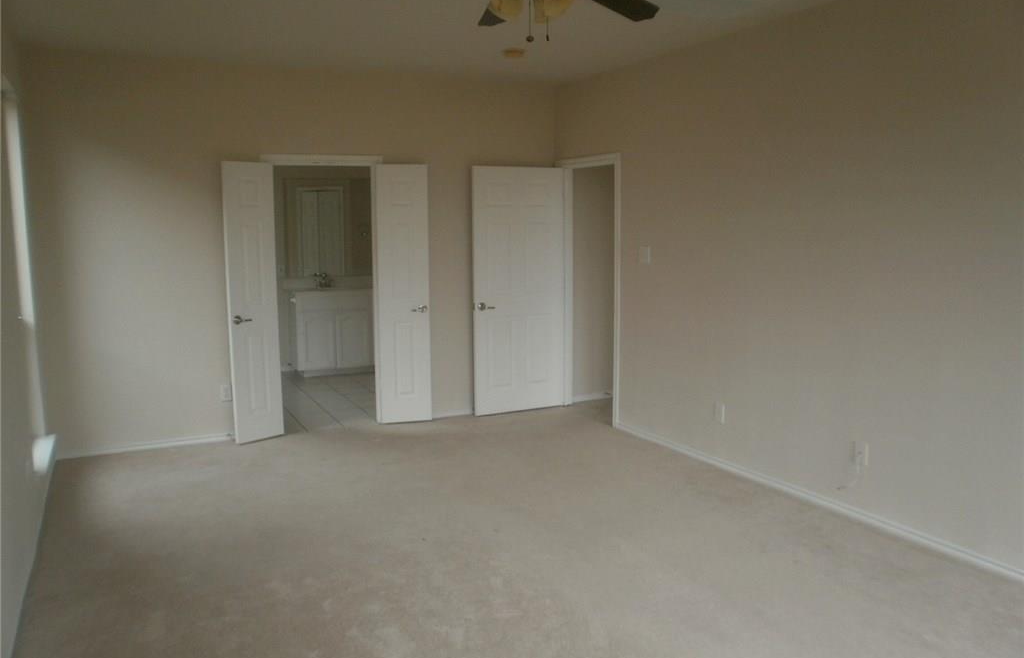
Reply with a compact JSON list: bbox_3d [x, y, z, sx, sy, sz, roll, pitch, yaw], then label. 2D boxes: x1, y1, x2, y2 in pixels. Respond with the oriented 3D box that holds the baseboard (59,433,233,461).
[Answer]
[{"bbox_3d":[-2.510,0.827,5.556,1.345,0.064,0.016,-4,8,-27],"label":"baseboard"}]

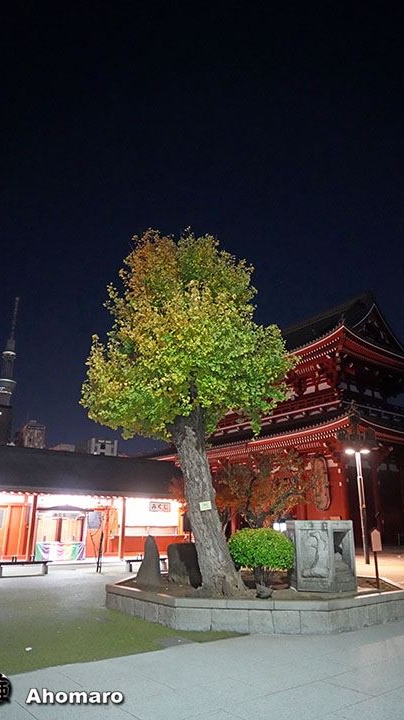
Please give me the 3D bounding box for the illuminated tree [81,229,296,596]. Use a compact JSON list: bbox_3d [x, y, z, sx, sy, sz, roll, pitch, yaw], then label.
[{"bbox_3d":[-0.250,0.593,9.563,4.200,7.300,4.000,1,-19,0],"label":"illuminated tree"}]

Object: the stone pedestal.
[{"bbox_3d":[2.317,3.805,9.399,1.300,1.230,1.120,-7,-20,22],"label":"stone pedestal"}]

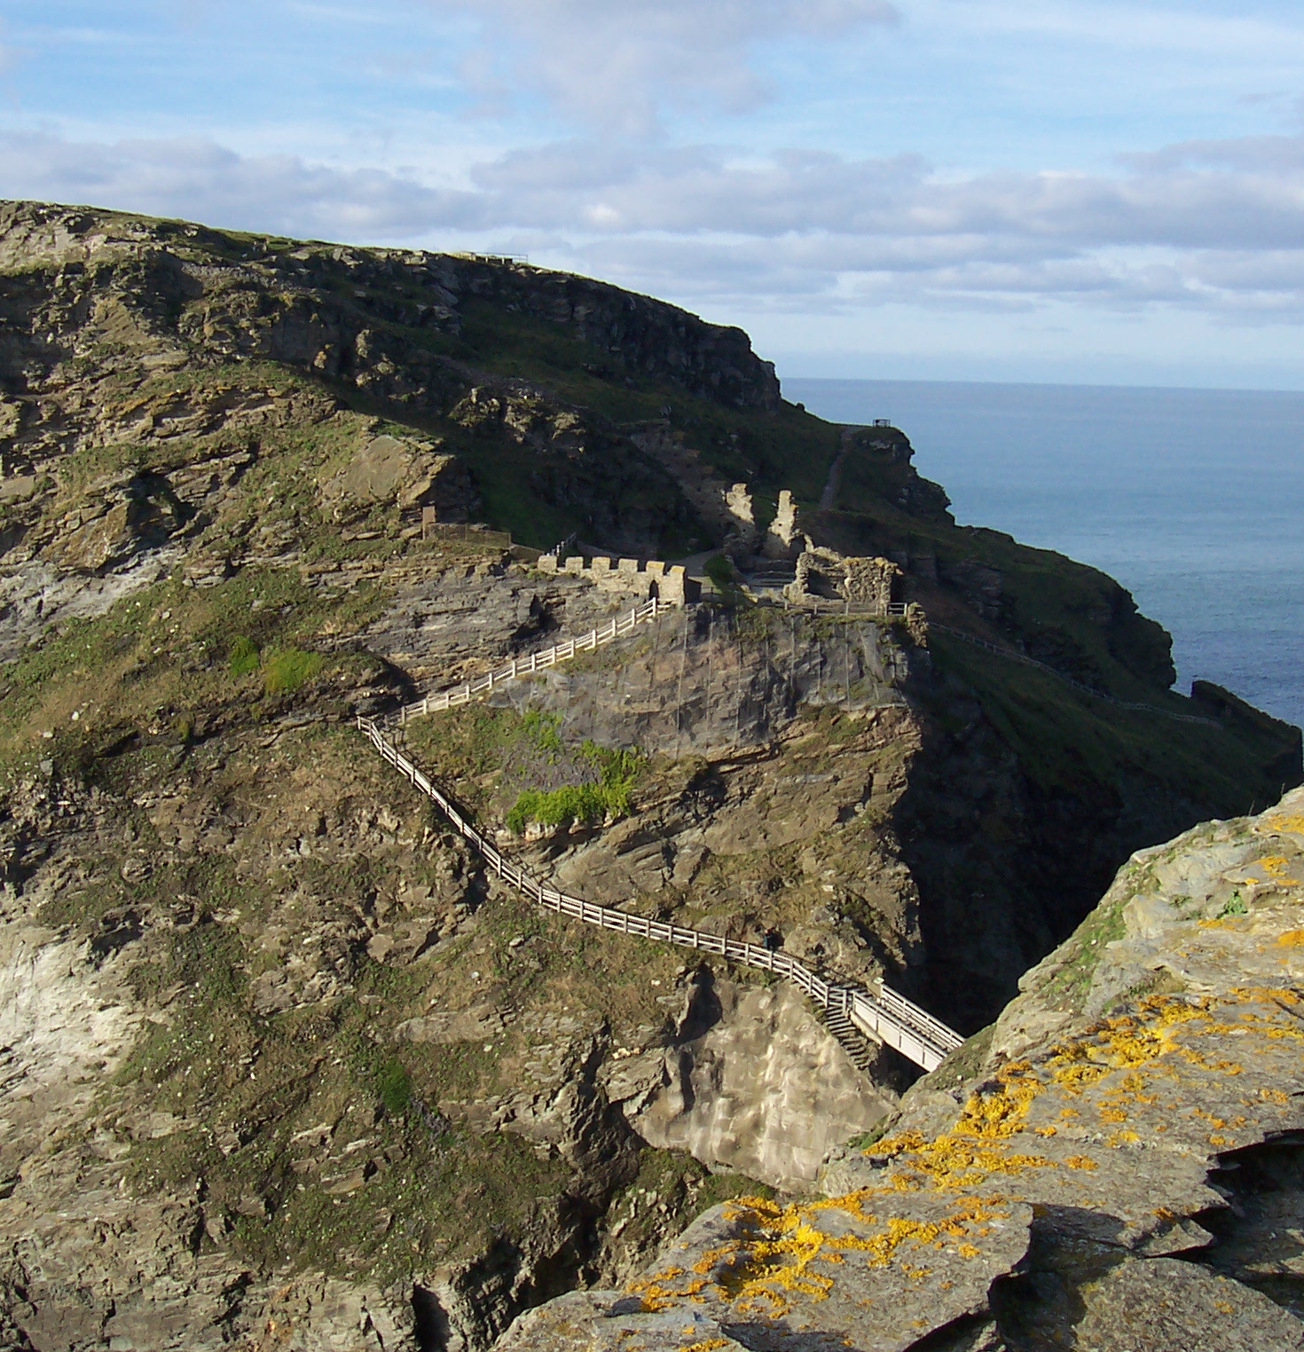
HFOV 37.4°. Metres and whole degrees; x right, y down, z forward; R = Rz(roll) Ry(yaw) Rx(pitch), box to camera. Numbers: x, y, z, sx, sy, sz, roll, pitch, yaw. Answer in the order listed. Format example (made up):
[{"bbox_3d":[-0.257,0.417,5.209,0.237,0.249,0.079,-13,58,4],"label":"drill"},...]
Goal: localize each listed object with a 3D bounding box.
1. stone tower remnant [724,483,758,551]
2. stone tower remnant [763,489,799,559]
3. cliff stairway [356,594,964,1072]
[{"bbox_3d":[6.600,-11.800,143.000,2.300,5.000,1.700,2,9,3],"label":"stone tower remnant"},{"bbox_3d":[9.500,-11.200,141.500,2.500,5.000,1.700,2,9,3],"label":"stone tower remnant"},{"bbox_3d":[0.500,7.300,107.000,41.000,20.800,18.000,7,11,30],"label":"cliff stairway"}]

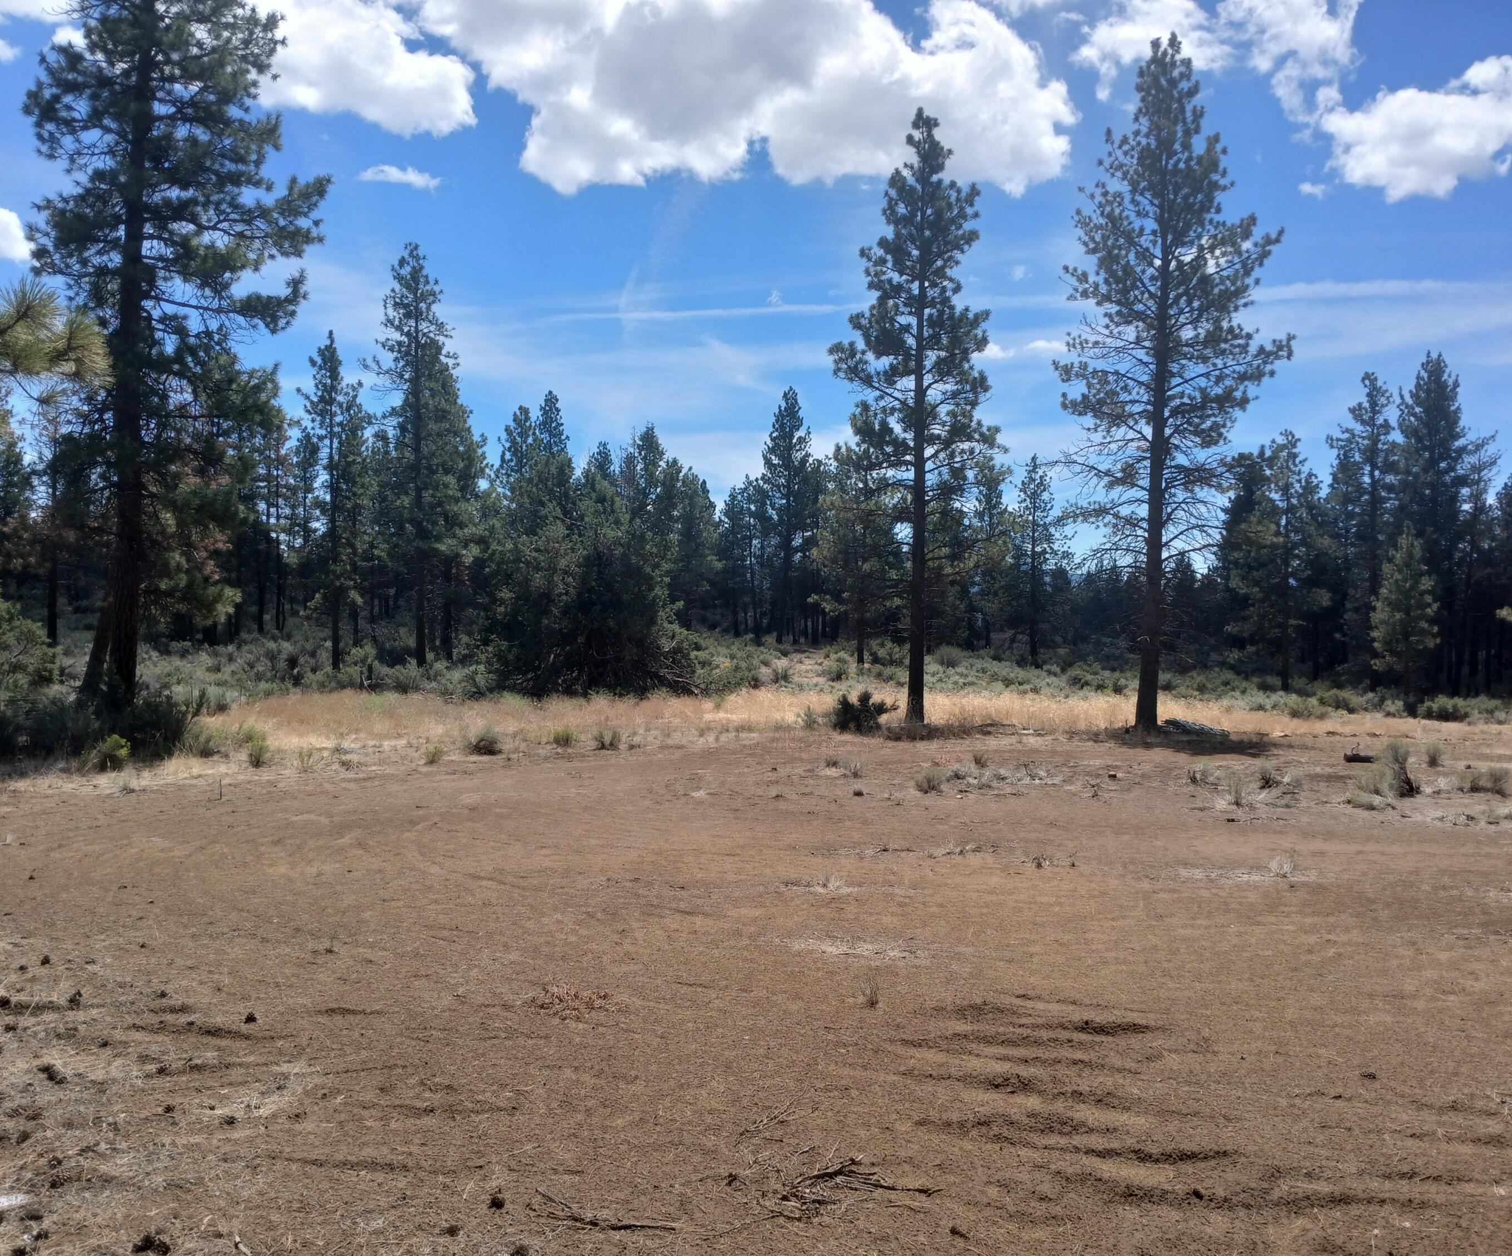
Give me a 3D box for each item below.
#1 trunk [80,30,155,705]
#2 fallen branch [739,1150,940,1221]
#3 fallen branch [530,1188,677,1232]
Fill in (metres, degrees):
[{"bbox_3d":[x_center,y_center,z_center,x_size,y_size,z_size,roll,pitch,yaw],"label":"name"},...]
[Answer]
[{"bbox_3d":[-12.182,-4.905,24.000,1.100,13.100,0.750,1,0,0],"label":"trunk"},{"bbox_3d":[0.235,1.560,3.550,0.560,0.080,0.340,1,0,0],"label":"fallen branch"},{"bbox_3d":[-0.415,1.575,3.420,0.430,0.045,0.140,1,0,26],"label":"fallen branch"}]

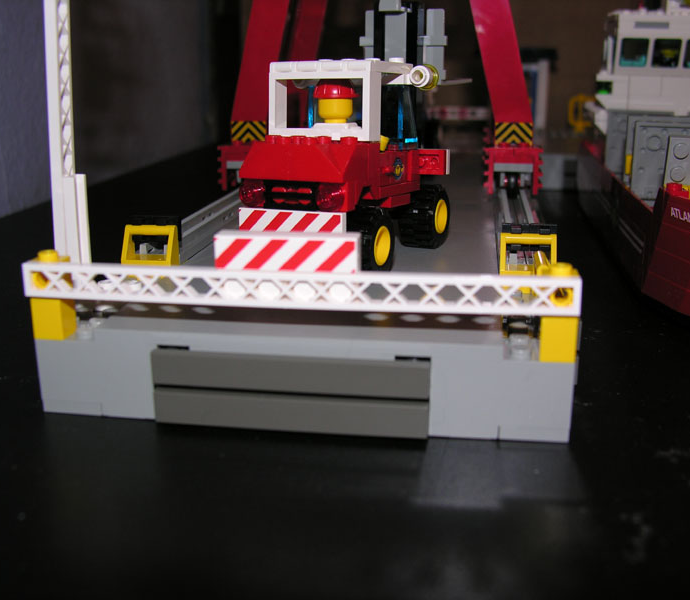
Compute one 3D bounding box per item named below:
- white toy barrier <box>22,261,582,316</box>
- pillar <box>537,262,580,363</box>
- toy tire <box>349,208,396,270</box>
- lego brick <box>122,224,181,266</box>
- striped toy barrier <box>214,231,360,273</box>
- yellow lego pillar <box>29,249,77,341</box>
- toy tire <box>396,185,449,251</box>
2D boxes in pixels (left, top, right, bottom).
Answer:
[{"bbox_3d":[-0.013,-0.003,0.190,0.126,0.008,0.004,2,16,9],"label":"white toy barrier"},{"bbox_3d":[0.047,0.003,0.188,0.008,0.021,0.008,2,16,9],"label":"pillar"},{"bbox_3d":[0.005,-0.016,0.242,0.012,0.021,0.021,7,17,24],"label":"toy tire"},{"bbox_3d":[-0.059,-0.014,0.257,0.016,0.016,0.010,2,16,9],"label":"lego brick"},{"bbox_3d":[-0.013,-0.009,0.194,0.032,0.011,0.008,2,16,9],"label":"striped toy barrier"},{"bbox_3d":[-0.070,-0.001,0.206,0.008,0.021,0.008,2,16,9],"label":"yellow lego pillar"},{"bbox_3d":[0.027,-0.028,0.287,0.012,0.021,0.021,7,17,24],"label":"toy tire"}]

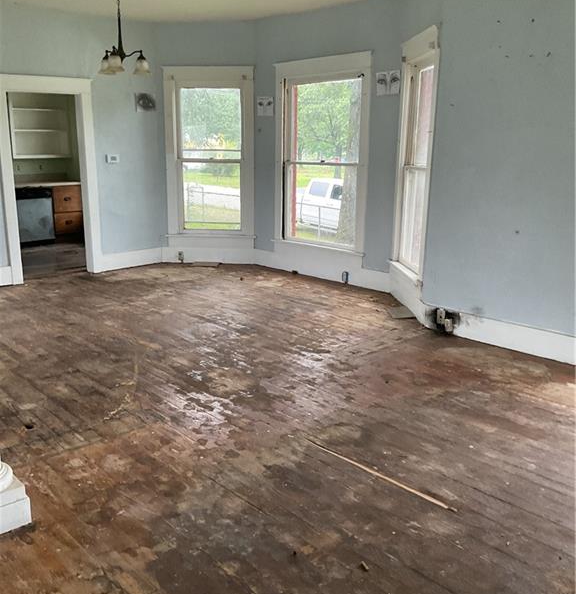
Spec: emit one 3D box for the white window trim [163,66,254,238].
[{"bbox_3d":[-1.006,-1.850,8.337,1.172,2.148,0.100,1,13,3],"label":"white window trim"}]

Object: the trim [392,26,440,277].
[{"bbox_3d":[1.188,-1.312,6.076,0.100,2.148,1.095,-1,13,-5],"label":"trim"}]

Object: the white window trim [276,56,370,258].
[{"bbox_3d":[0.369,-1.646,7.507,0.100,2.148,1.556,-11,17,-40],"label":"white window trim"}]

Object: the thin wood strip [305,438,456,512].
[{"bbox_3d":[0.405,0.826,3.072,0.030,0.010,0.930,-11,17,-41],"label":"thin wood strip"}]

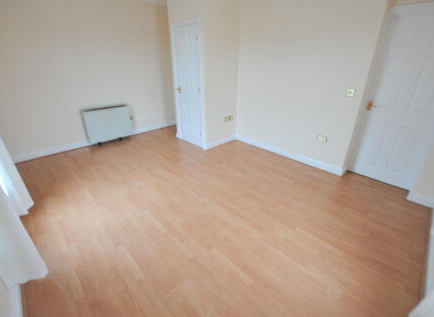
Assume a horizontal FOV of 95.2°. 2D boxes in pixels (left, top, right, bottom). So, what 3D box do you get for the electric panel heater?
[{"bbox_3d":[-2.213,-0.694,4.072,0.855,0.675,0.120,-22,33,-38],"label":"electric panel heater"}]

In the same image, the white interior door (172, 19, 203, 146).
[{"bbox_3d":[-0.517,-1.223,3.624,0.055,2.040,0.840,-22,33,-38],"label":"white interior door"}]

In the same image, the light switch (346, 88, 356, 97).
[{"bbox_3d":[1.679,-0.821,2.498,0.013,0.086,0.086,-22,33,-38],"label":"light switch"}]

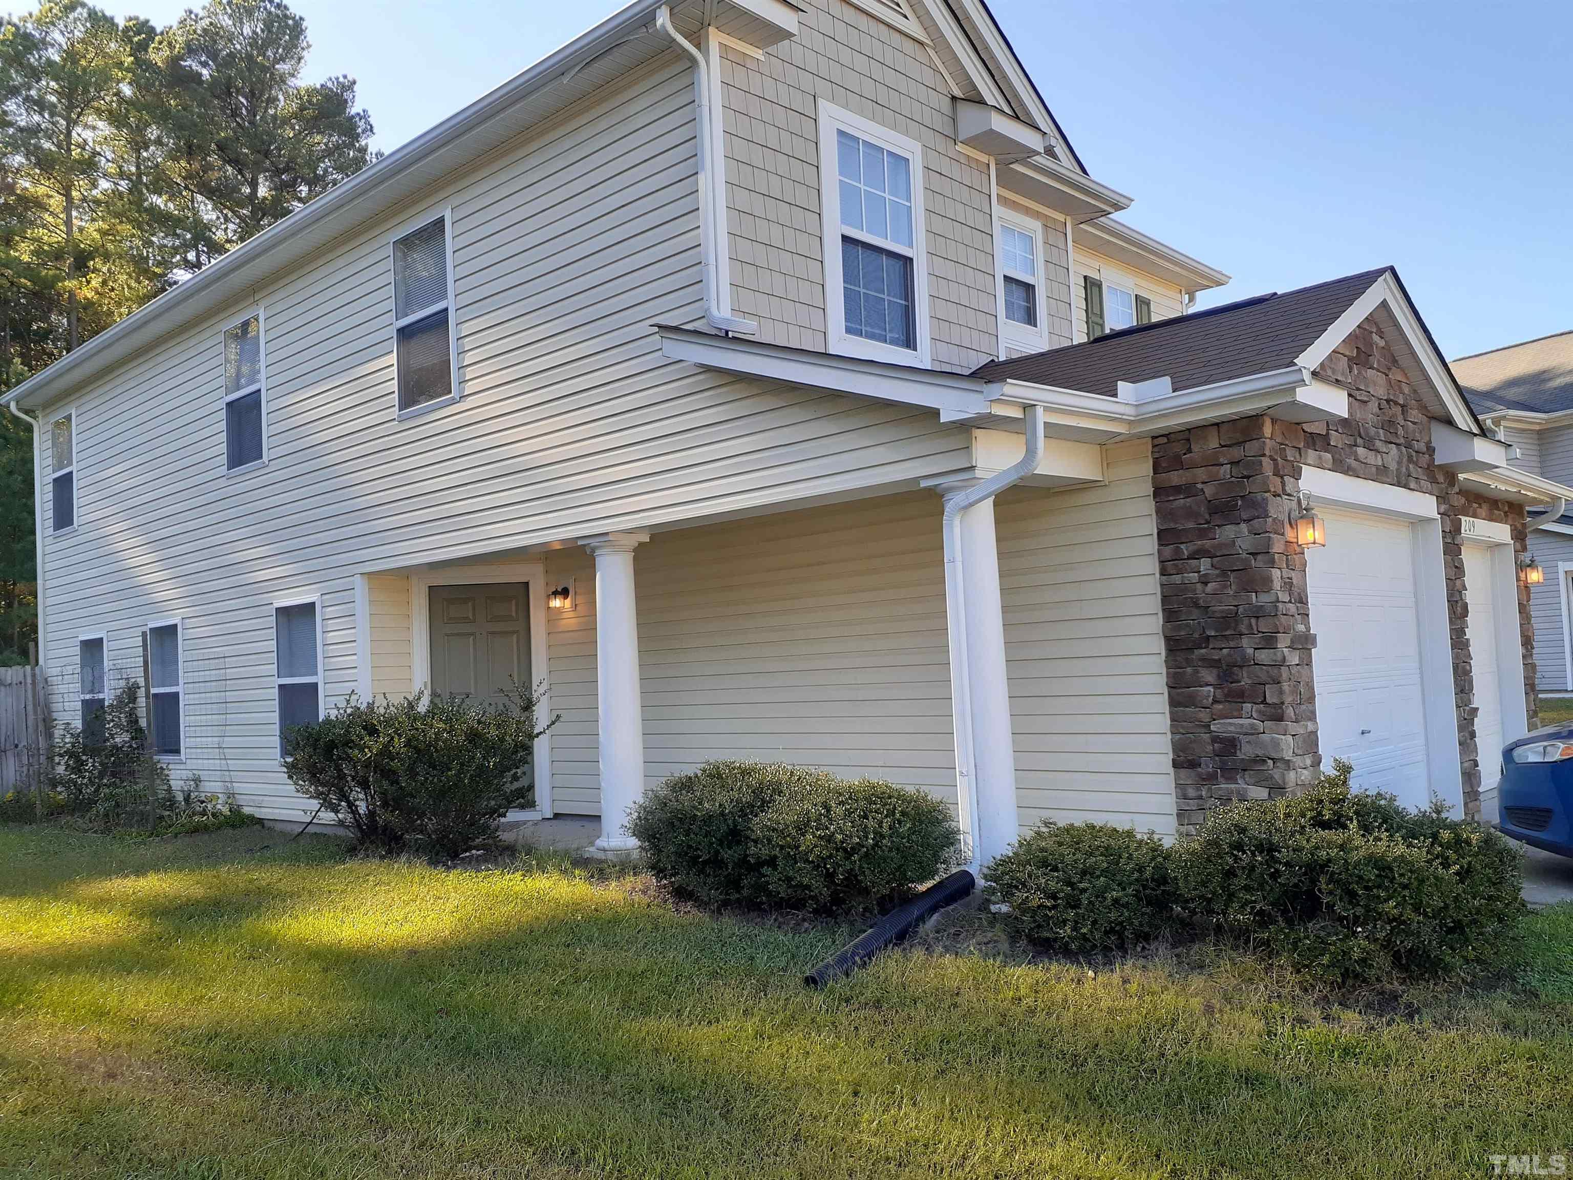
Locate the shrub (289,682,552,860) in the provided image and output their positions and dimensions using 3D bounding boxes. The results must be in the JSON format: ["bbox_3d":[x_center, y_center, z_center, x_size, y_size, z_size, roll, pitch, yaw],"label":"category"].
[{"bbox_3d":[-2.898,1.415,9.456,1.750,1.300,1.500,-6,-5,44],"label":"shrub"}]

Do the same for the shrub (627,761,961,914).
[{"bbox_3d":[-0.024,1.362,6.893,2.100,0.800,1.000,-6,-4,42],"label":"shrub"}]

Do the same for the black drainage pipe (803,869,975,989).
[{"bbox_3d":[0.517,1.554,5.673,0.125,0.150,1.449,-6,2,36],"label":"black drainage pipe"}]

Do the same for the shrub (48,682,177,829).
[{"bbox_3d":[-7.516,1.812,13.597,1.450,1.580,1.150,-6,-5,44],"label":"shrub"}]

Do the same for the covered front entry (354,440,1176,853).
[{"bbox_3d":[-0.796,0.639,8.912,6.600,2.420,1.420,-6,-4,42],"label":"covered front entry"}]

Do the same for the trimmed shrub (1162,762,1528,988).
[{"bbox_3d":[2.221,1.101,4.950,1.300,0.840,1.150,-6,-4,42],"label":"trimmed shrub"}]

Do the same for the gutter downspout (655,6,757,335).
[{"bbox_3d":[-0.479,-2.581,7.465,0.470,2.114,0.381,-6,-5,44],"label":"gutter downspout"}]

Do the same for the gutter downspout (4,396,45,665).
[{"bbox_3d":[-10.034,0.155,16.265,0.085,5.300,0.380,-6,-4,42],"label":"gutter downspout"}]

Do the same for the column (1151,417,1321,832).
[{"bbox_3d":[2.516,0.315,6.862,0.699,2.422,0.423,-6,-5,44],"label":"column"}]

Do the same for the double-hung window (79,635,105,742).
[{"bbox_3d":[-8.911,1.339,15.822,0.992,1.535,0.110,-6,-5,44],"label":"double-hung window"}]

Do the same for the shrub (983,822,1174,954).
[{"bbox_3d":[1.315,1.327,5.538,0.820,0.560,0.800,-6,-4,42],"label":"shrub"}]

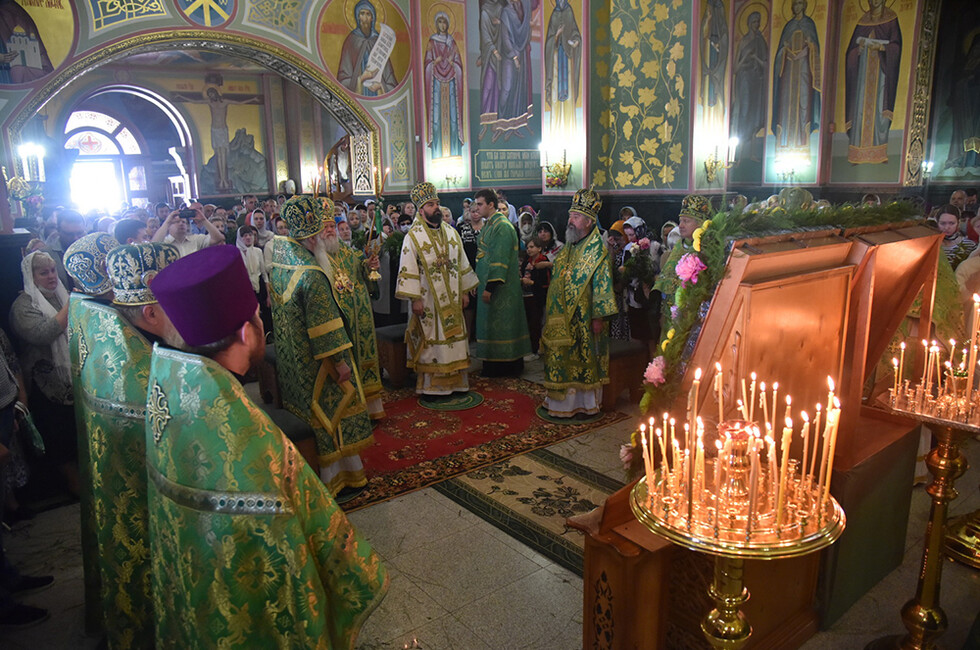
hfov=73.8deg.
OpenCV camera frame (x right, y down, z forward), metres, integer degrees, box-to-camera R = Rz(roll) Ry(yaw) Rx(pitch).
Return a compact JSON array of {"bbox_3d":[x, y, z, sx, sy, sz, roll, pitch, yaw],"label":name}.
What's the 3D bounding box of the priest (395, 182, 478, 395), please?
[{"bbox_3d":[-0.499,-0.316,6.046,0.770,1.955,0.470,-9,14,-34],"label":"priest"}]

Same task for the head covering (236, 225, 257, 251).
[{"bbox_3d":[-2.576,-0.915,6.900,0.210,0.300,0.250,-9,13,-33],"label":"head covering"}]

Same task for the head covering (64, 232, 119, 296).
[{"bbox_3d":[-1.737,-0.264,2.850,0.240,0.230,0.235,-10,14,-37],"label":"head covering"}]

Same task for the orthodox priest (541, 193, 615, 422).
[{"bbox_3d":[0.726,-0.177,5.404,0.490,1.875,0.680,-11,15,-40],"label":"orthodox priest"}]

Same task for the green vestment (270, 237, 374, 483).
[{"bbox_3d":[-0.968,0.236,4.036,0.540,1.460,0.650,-10,14,-36],"label":"green vestment"}]

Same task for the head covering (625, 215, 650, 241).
[{"bbox_3d":[1.527,-1.016,6.800,0.220,0.270,0.250,9,15,41],"label":"head covering"}]

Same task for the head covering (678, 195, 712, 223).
[{"bbox_3d":[1.595,-0.902,5.050,0.260,0.220,0.260,-8,13,-28],"label":"head covering"}]

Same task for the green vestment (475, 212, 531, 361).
[{"bbox_3d":[0.128,-0.380,6.638,0.500,1.509,0.560,-7,13,-25],"label":"green vestment"}]

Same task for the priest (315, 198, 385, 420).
[{"bbox_3d":[-1.167,-0.077,5.228,0.560,1.840,0.700,8,15,40],"label":"priest"}]

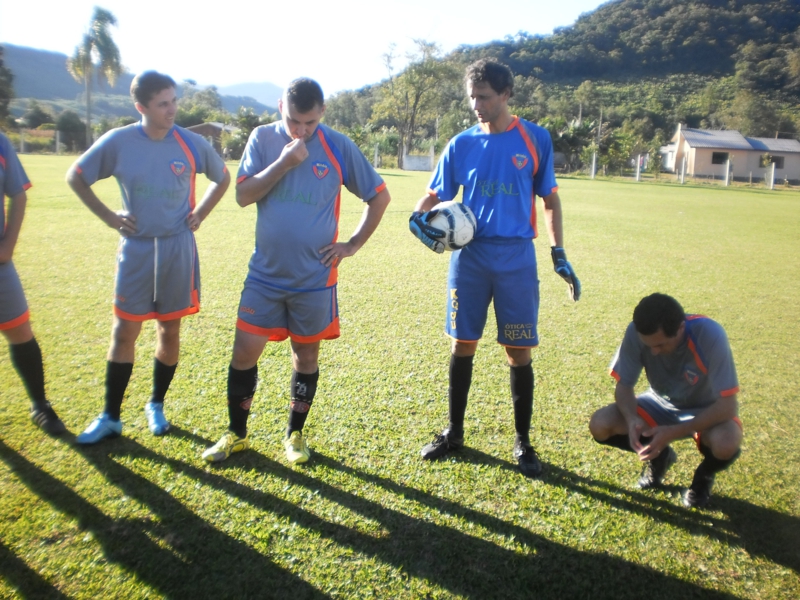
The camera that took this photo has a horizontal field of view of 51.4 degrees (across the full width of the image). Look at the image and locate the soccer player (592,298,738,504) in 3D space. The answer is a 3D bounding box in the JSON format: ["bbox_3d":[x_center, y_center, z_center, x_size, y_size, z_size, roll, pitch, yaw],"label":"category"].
[{"bbox_3d":[1.204,0.391,3.677,0.650,0.860,0.660,8,11,27],"label":"soccer player"}]

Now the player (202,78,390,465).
[{"bbox_3d":[-0.450,-0.125,3.781,0.780,1.690,0.480,1,10,-7],"label":"player"}]

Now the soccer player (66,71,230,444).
[{"bbox_3d":[-1.217,-0.202,3.987,0.780,1.700,0.460,1,10,-8],"label":"soccer player"}]

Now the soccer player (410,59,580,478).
[{"bbox_3d":[0.447,-0.146,3.811,0.800,1.800,0.480,5,10,14],"label":"soccer player"}]

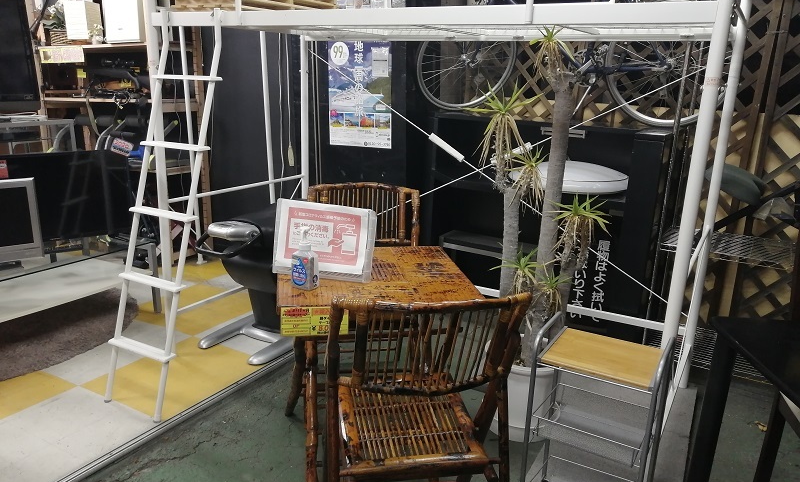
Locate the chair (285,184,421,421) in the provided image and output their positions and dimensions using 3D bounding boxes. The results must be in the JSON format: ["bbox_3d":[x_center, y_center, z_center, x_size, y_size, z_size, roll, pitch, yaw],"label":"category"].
[{"bbox_3d":[-0.195,0.255,2.569,0.460,0.880,0.480,1,15,-4],"label":"chair"}]

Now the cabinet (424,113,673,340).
[{"bbox_3d":[0.866,-0.129,3.765,1.320,1.100,0.450,10,17,29],"label":"cabinet"}]

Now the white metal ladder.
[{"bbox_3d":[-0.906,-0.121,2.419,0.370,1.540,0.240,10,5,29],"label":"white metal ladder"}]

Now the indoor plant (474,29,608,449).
[{"bbox_3d":[0.510,0.012,2.333,0.490,1.520,0.440,2,15,0],"label":"indoor plant"}]

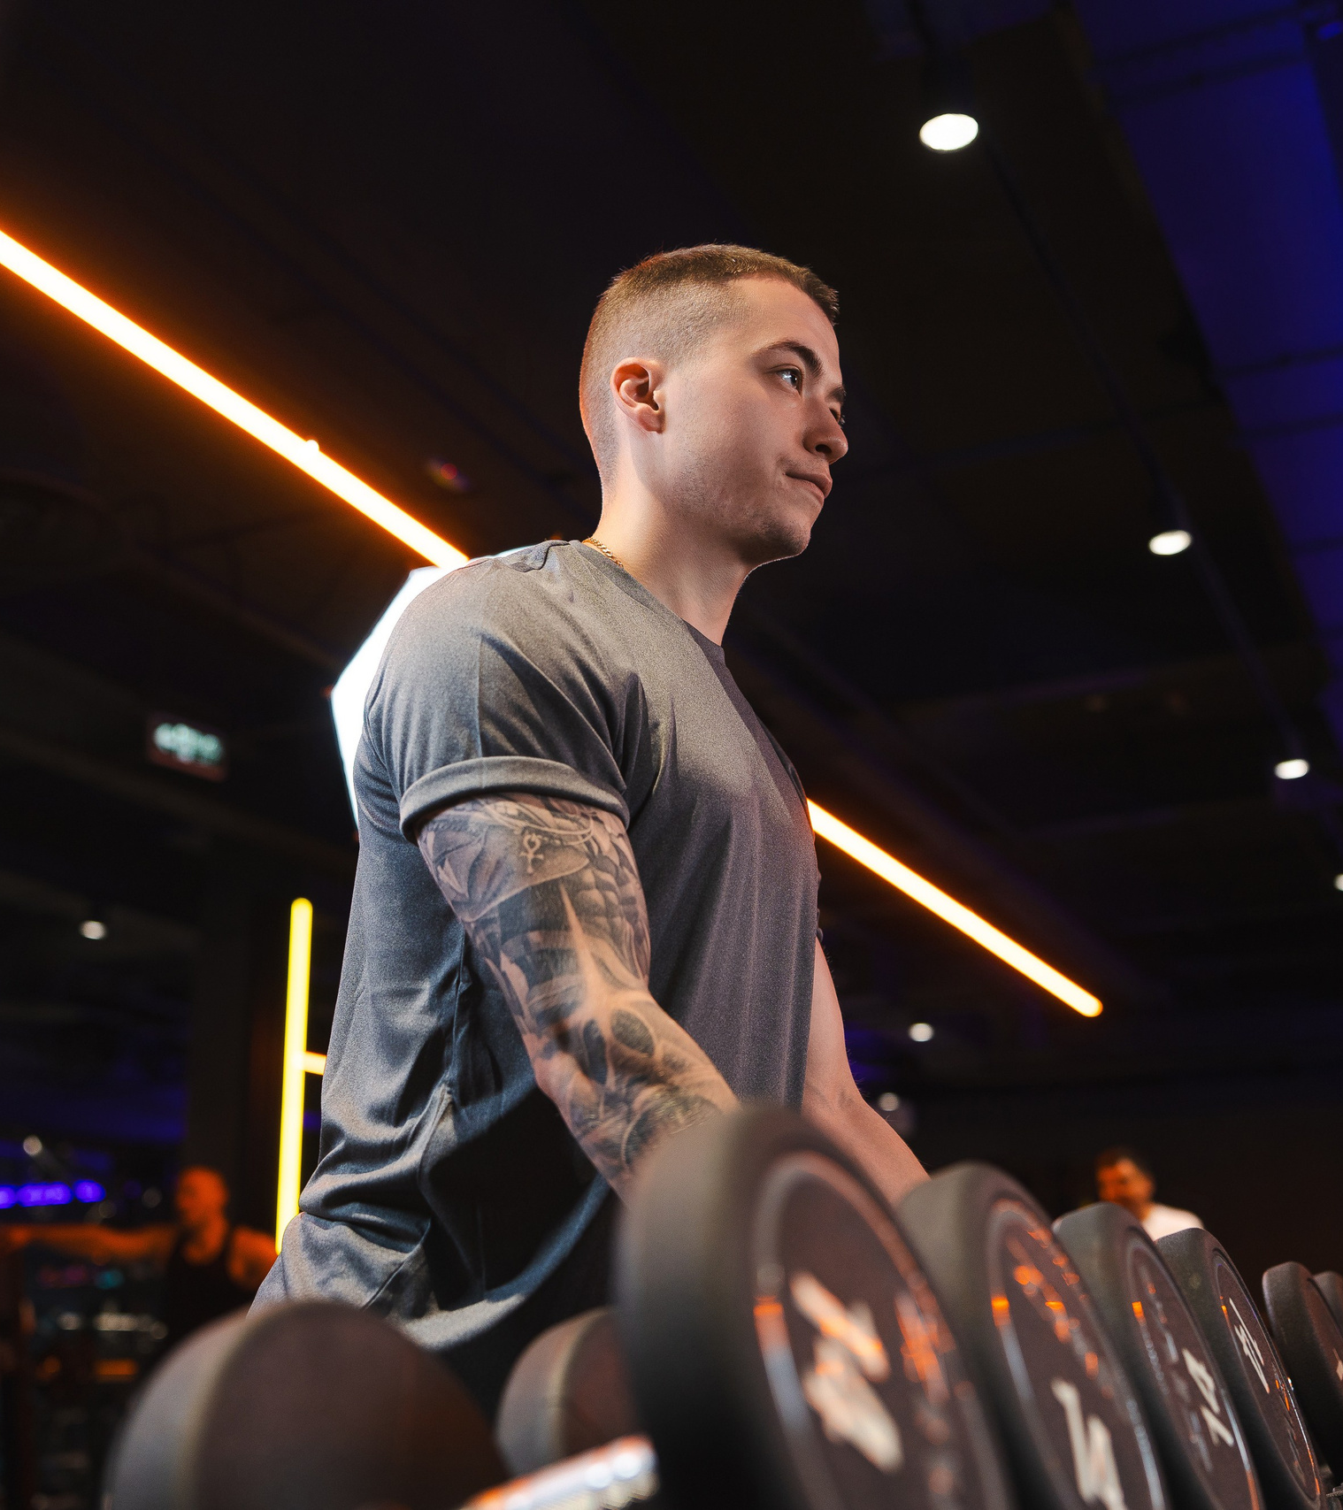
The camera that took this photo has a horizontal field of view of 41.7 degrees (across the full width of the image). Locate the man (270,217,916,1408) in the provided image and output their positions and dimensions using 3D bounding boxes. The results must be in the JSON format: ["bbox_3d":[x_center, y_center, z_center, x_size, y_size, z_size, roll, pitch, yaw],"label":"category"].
[{"bbox_3d":[-0.049,0.457,1.098,0.540,1.710,0.560,-9,-21,25],"label":"man"}]

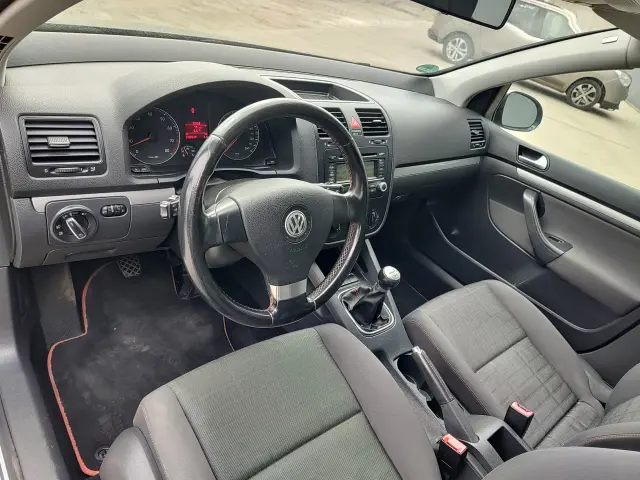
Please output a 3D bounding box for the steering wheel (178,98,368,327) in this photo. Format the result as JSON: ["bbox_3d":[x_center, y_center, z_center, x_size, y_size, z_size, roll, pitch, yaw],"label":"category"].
[{"bbox_3d":[-0.064,-0.039,0.712,0.375,0.375,0.100,-13,21,-40],"label":"steering wheel"}]

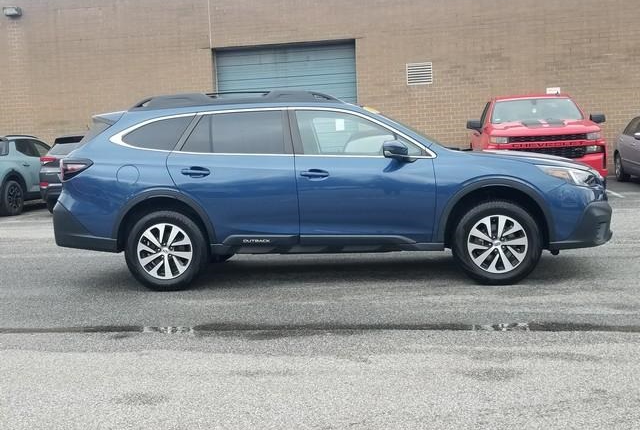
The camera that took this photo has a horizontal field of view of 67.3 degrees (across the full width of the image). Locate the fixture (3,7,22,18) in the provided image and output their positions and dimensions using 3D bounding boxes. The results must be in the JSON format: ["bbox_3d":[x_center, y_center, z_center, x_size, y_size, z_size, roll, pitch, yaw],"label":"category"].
[{"bbox_3d":[-9.210,-6.060,14.400,0.450,0.280,0.230,-2,4,5],"label":"fixture"}]

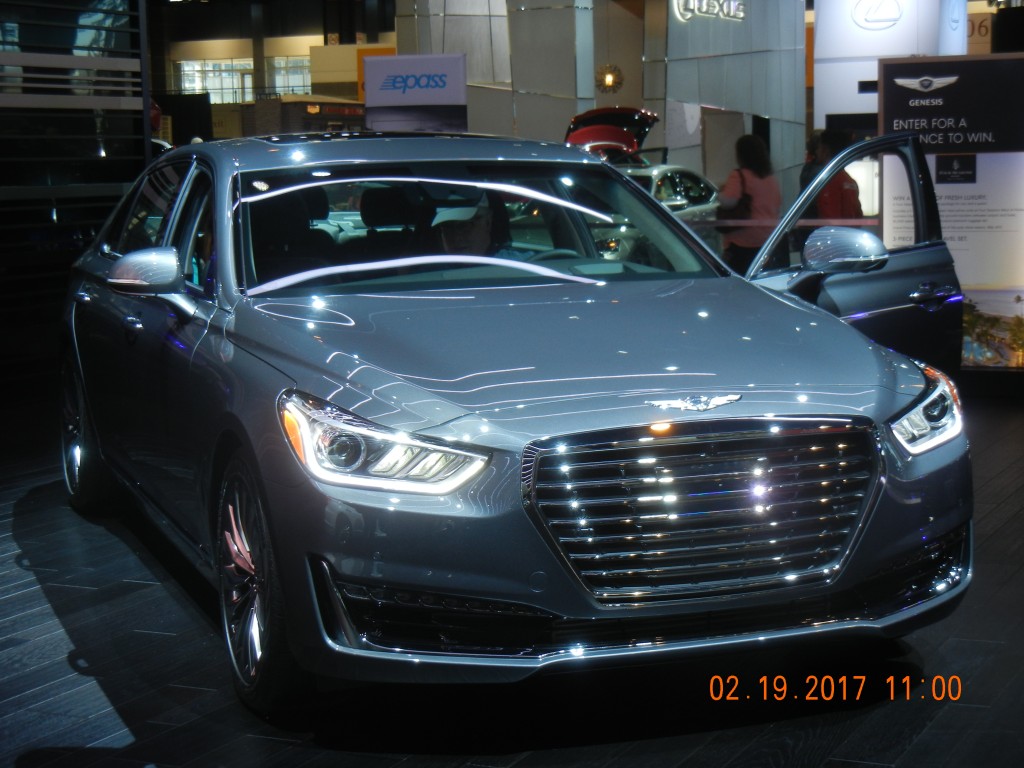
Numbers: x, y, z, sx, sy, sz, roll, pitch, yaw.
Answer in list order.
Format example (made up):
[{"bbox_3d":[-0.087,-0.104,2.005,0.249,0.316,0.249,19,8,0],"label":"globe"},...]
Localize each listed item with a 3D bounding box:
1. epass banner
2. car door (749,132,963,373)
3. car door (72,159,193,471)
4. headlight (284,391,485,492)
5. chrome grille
[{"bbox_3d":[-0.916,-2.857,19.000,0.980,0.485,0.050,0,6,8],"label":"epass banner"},{"bbox_3d":[1.078,-0.243,6.607,0.320,1.120,1.170,5,8,42],"label":"car door"},{"bbox_3d":[-1.342,-0.244,7.159,0.310,1.110,1.250,-3,7,-20],"label":"car door"},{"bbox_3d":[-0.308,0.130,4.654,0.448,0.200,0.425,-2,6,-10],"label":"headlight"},{"bbox_3d":[0.457,0.281,4.598,0.924,0.423,0.125,-3,7,-20],"label":"chrome grille"}]

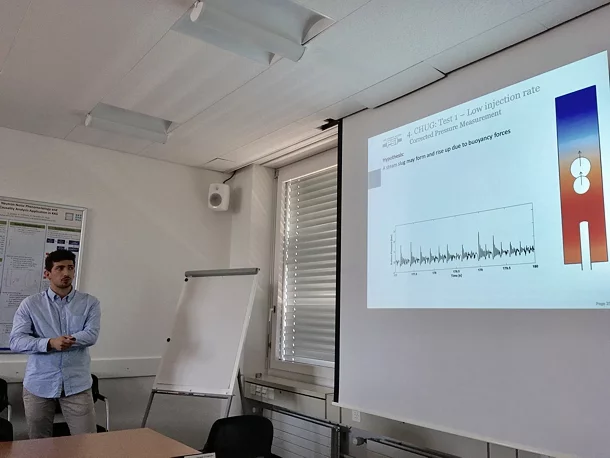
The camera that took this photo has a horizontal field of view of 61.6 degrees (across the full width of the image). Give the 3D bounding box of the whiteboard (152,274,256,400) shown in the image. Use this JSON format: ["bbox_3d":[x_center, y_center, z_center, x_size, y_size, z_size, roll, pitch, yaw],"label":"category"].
[{"bbox_3d":[-0.754,0.771,4.000,0.700,1.010,0.050,-4,-33,23],"label":"whiteboard"}]

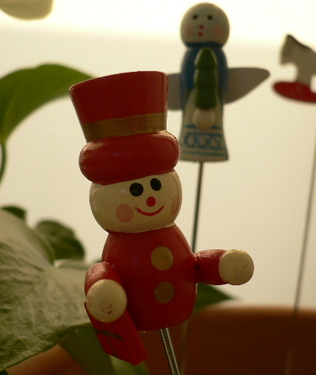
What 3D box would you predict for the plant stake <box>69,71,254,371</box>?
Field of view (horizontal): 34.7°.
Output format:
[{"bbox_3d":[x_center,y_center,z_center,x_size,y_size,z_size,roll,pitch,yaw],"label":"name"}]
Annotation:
[{"bbox_3d":[-0.005,0.008,0.190,0.064,0.100,0.045,-11,1,-23],"label":"plant stake"}]

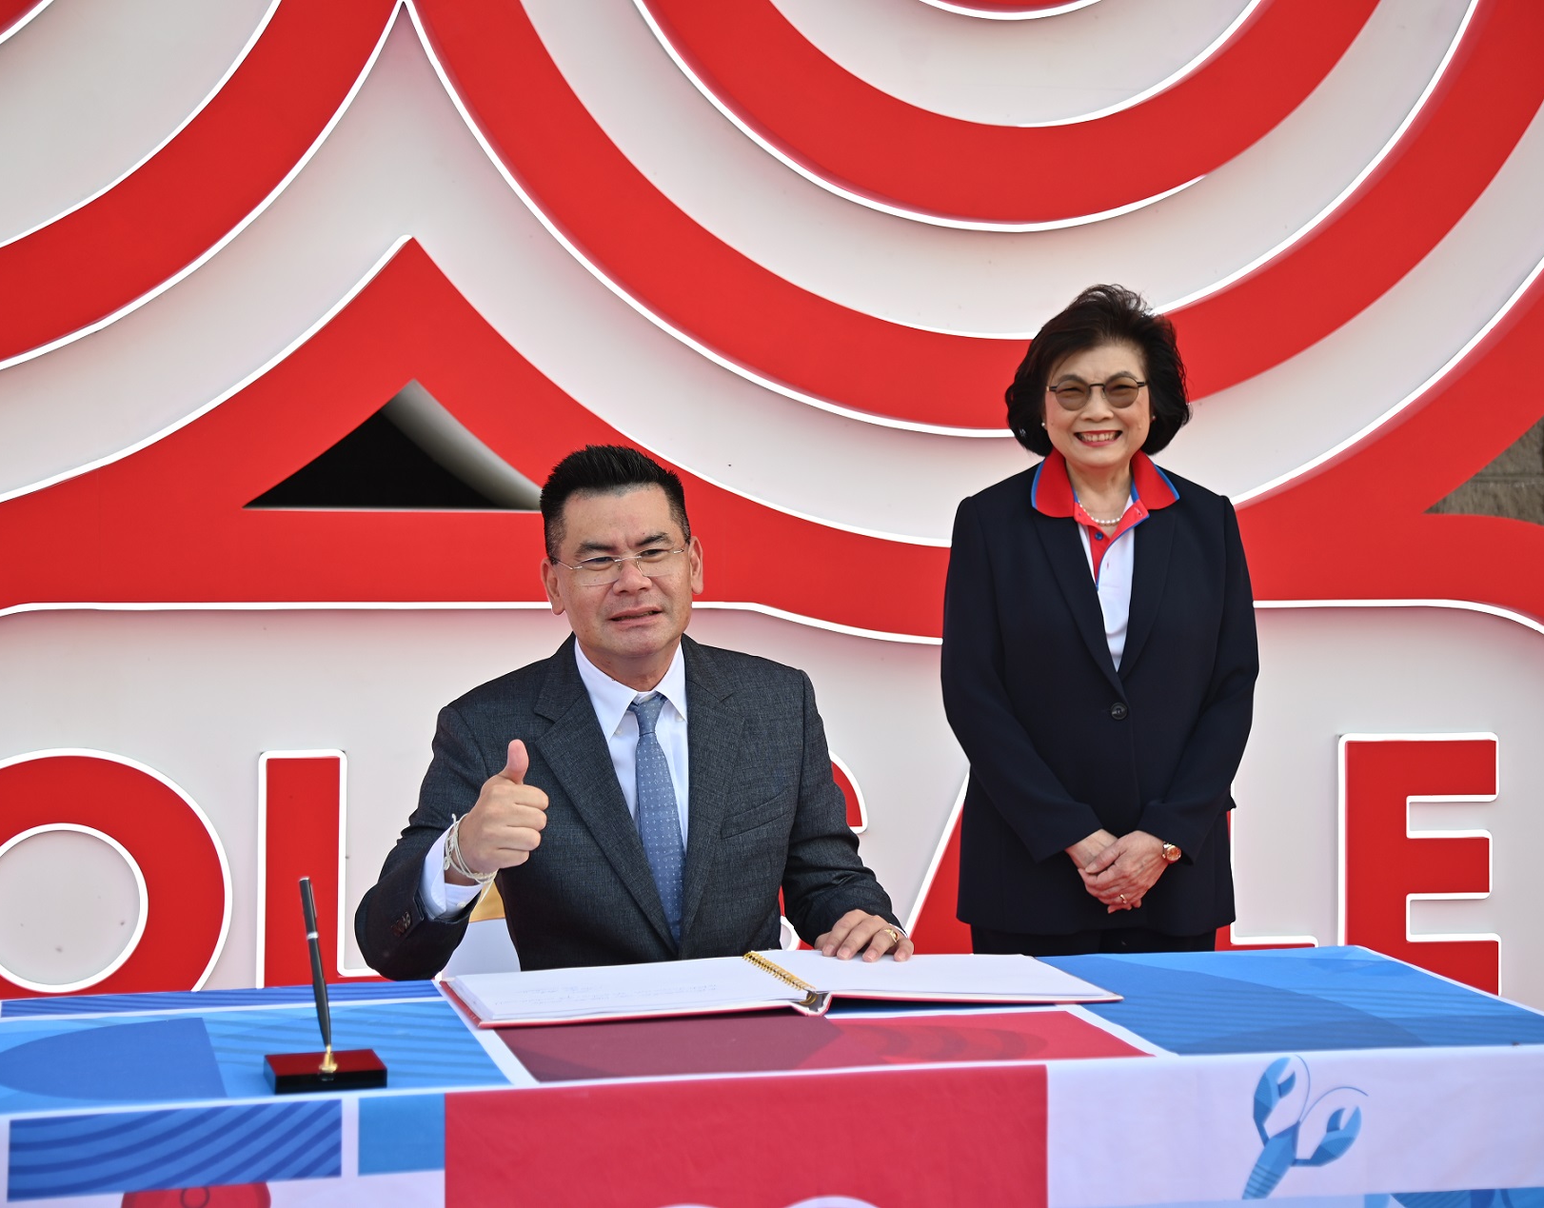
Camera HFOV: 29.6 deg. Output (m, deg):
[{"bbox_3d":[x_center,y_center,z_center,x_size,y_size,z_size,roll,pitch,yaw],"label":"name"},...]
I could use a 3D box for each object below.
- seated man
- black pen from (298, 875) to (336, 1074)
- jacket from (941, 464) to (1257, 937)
[{"bbox_3d":[-0.165,0.490,3.250,0.600,1.350,0.740,0,2,-12],"label":"seated man"},{"bbox_3d":[-0.406,0.329,2.607,0.012,0.172,0.011,-7,2,17],"label":"black pen"},{"bbox_3d":[0.444,0.128,3.970,0.425,0.640,0.280,0,2,1],"label":"jacket"}]

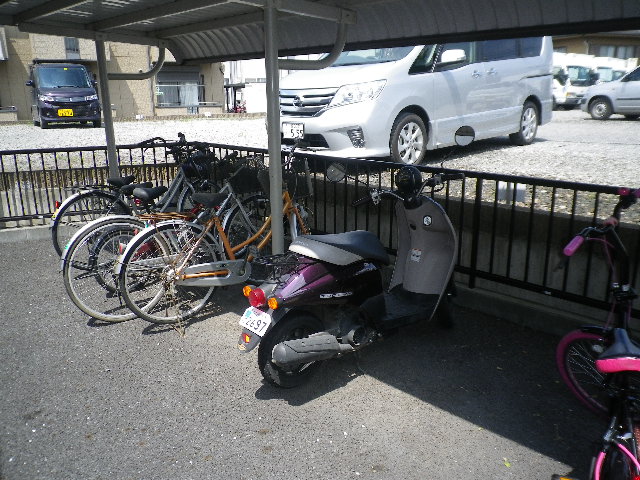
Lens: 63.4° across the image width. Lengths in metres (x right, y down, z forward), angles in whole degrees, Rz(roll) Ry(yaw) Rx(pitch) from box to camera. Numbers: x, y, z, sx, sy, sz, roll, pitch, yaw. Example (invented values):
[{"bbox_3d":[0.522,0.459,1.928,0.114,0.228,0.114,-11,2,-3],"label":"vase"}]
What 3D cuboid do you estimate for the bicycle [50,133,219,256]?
[{"bbox_3d":[-1.569,-0.372,4.832,1.800,1.100,0.570,-13,20,-40],"label":"bicycle"}]

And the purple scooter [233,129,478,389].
[{"bbox_3d":[0.276,0.065,2.859,1.660,1.250,0.680,-11,18,-35],"label":"purple scooter"}]

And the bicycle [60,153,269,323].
[{"bbox_3d":[-0.893,-0.061,3.709,1.800,1.070,0.570,-12,19,-37],"label":"bicycle"}]

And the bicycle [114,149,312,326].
[{"bbox_3d":[-0.587,-0.062,3.667,1.730,1.090,0.590,-12,19,-37],"label":"bicycle"}]

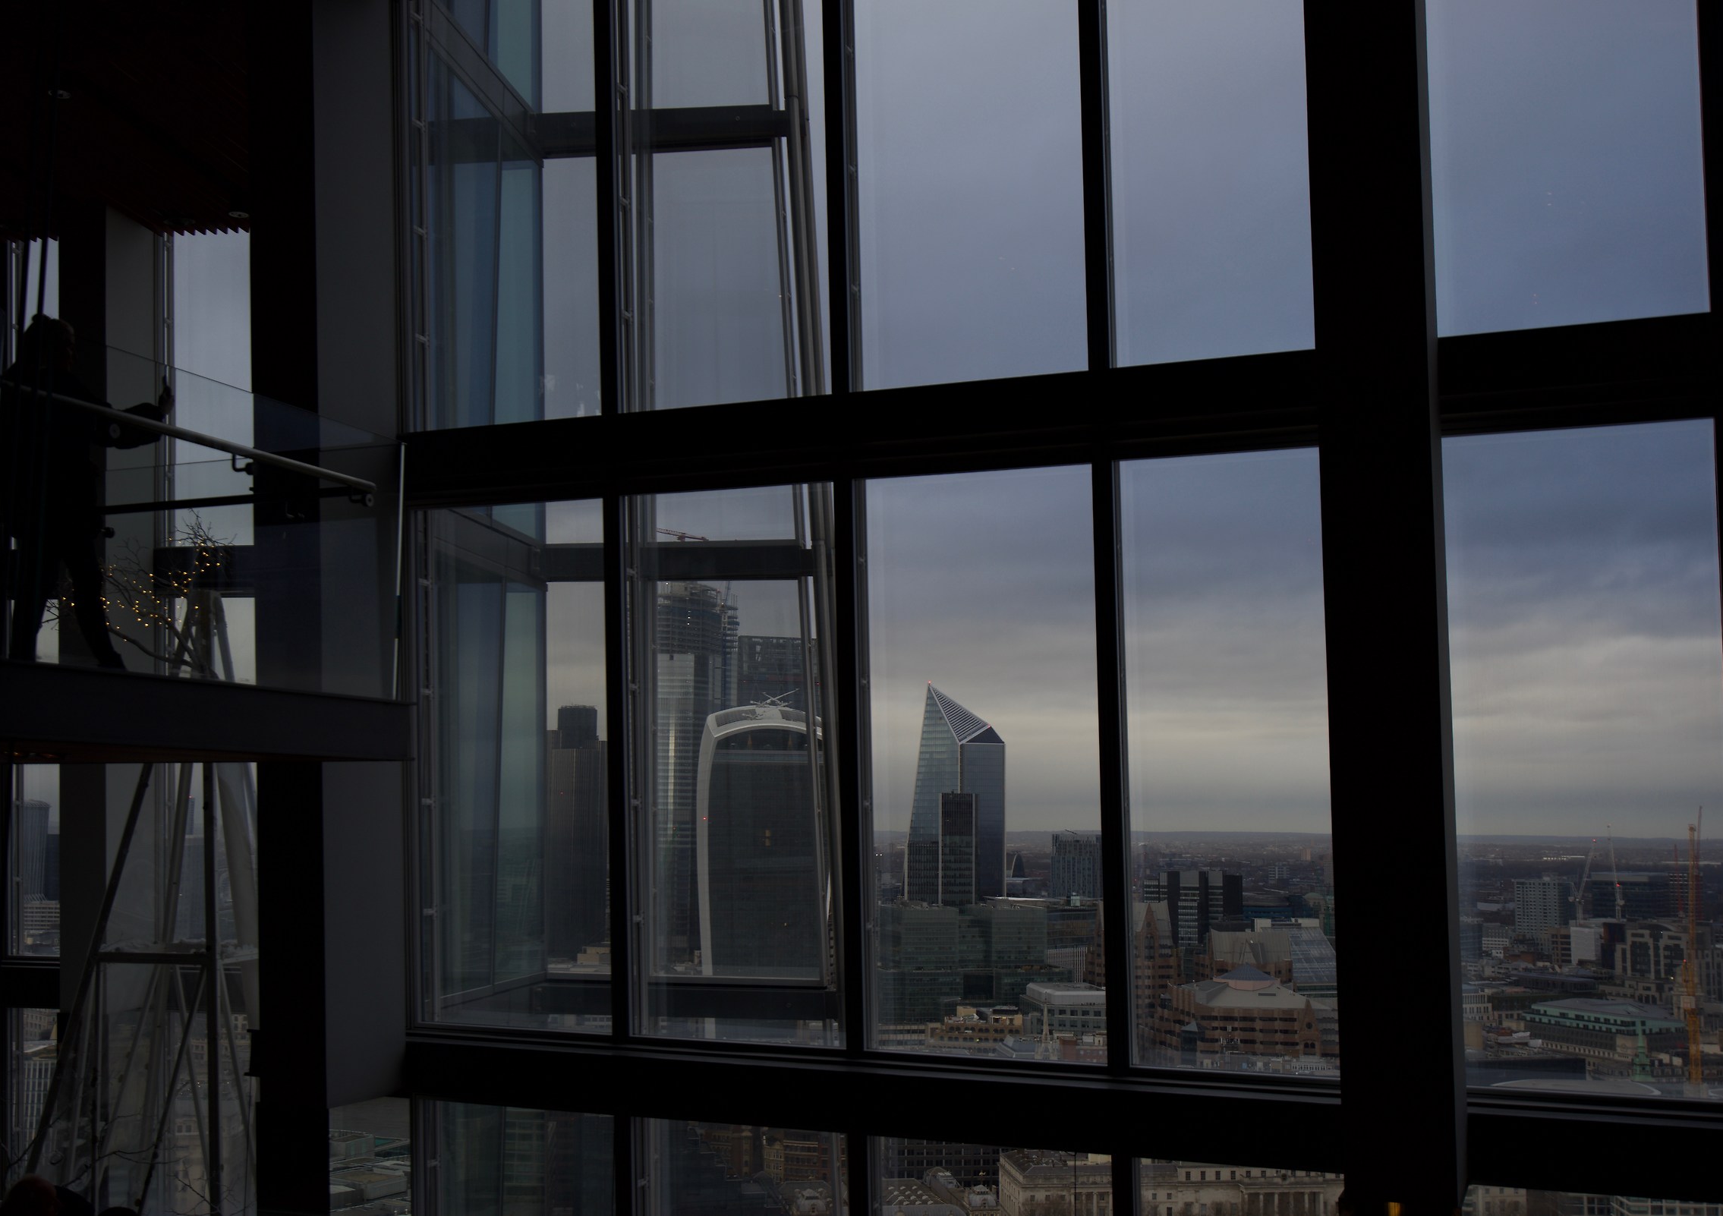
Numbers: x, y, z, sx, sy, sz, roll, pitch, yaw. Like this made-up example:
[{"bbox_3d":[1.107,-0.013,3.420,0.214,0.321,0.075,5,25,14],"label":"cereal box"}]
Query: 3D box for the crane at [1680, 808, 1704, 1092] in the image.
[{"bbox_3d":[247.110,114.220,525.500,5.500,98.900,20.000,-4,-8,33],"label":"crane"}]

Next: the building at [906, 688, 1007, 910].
[{"bbox_3d":[53.070,135.860,994.430,53.000,188.300,38.000,-1,-7,15],"label":"building"}]

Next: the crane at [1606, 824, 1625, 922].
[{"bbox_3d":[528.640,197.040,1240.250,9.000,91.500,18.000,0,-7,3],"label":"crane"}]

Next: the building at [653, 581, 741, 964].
[{"bbox_3d":[-109.290,110.670,1119.570,63.000,264.400,55.000,1,-7,-5],"label":"building"}]

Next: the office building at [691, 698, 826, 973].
[{"bbox_3d":[-41.180,122.410,764.660,61.000,160.800,47.000,1,-7,-8],"label":"office building"}]

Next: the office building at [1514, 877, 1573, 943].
[{"bbox_3d":[547.790,253.180,1424.050,24.000,69.600,37.000,7,-10,-44],"label":"office building"}]

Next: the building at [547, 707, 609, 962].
[{"bbox_3d":[-189.880,158.150,1182.520,46.000,184.300,46.000,2,-7,-9],"label":"building"}]

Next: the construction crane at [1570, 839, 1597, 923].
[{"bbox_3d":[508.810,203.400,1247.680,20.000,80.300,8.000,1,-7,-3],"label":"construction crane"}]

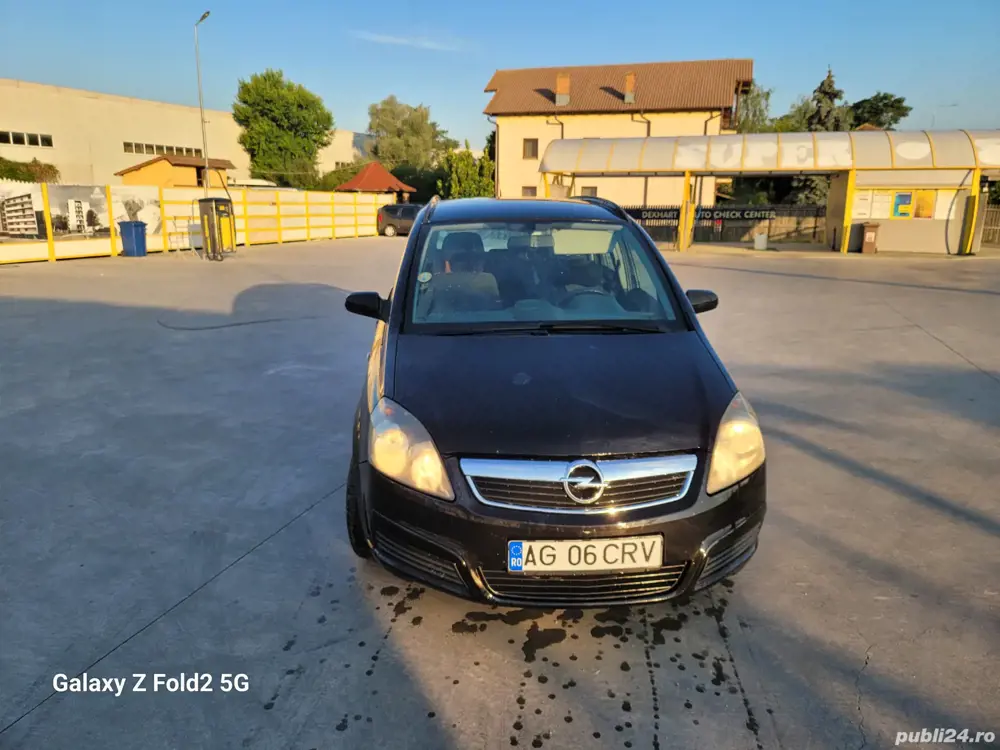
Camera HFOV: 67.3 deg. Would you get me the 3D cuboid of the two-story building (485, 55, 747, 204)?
[{"bbox_3d":[8.077,-15.375,51.176,16.600,10.700,12.000,3,13,12],"label":"two-story building"}]

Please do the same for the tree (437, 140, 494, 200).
[{"bbox_3d":[-2.086,-11.507,46.098,3.900,5.411,3.900,-1,13,-2],"label":"tree"}]

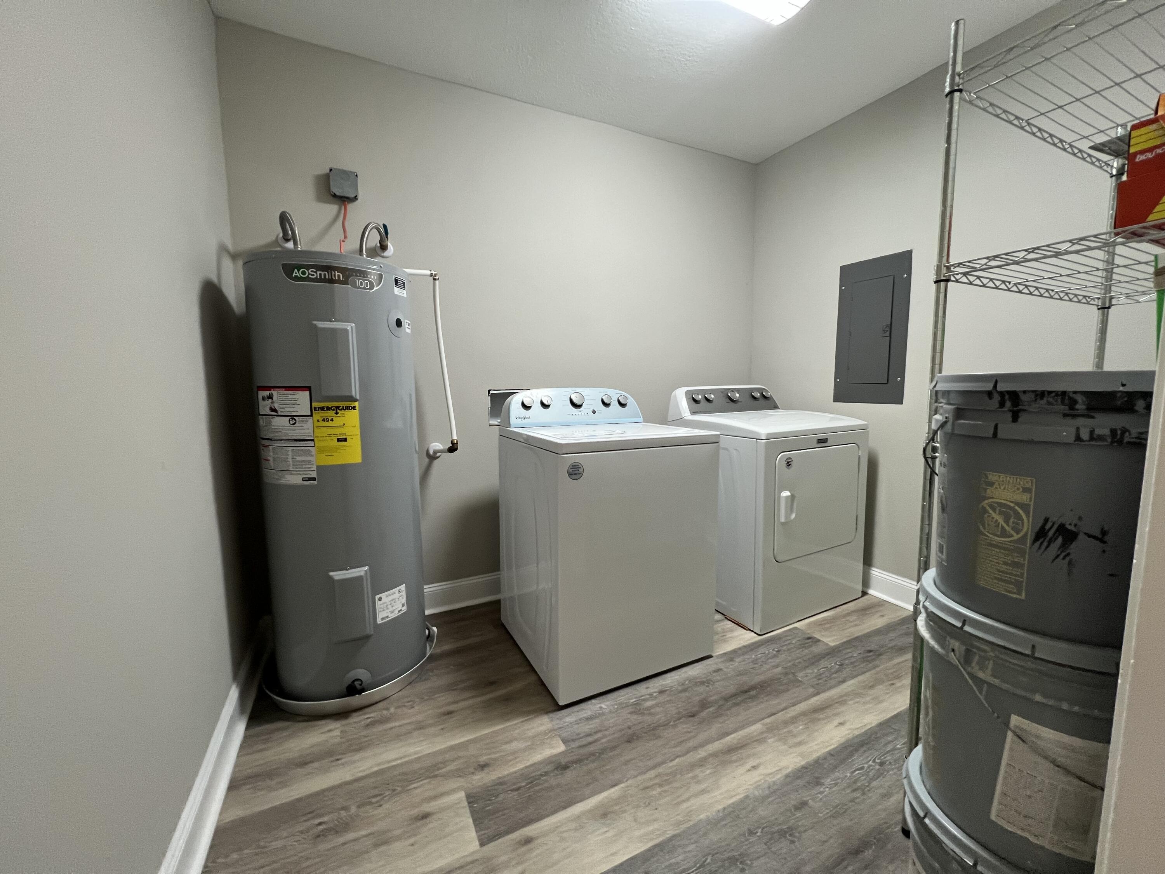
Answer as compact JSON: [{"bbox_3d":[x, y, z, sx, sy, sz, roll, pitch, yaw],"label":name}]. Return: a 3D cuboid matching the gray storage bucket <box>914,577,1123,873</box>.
[{"bbox_3d":[0.734,0.448,0.718,0.312,0.365,0.312,-1,6,0],"label":"gray storage bucket"}]

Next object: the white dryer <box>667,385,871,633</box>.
[{"bbox_3d":[0.939,0.290,2.310,0.735,1.100,0.680,-3,6,-26],"label":"white dryer"}]

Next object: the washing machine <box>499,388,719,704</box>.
[{"bbox_3d":[0.079,0.344,1.887,0.690,1.095,0.680,-3,6,-26],"label":"washing machine"}]

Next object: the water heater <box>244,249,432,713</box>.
[{"bbox_3d":[-0.909,0.163,1.683,0.560,1.520,0.560,-4,7,-28],"label":"water heater"}]

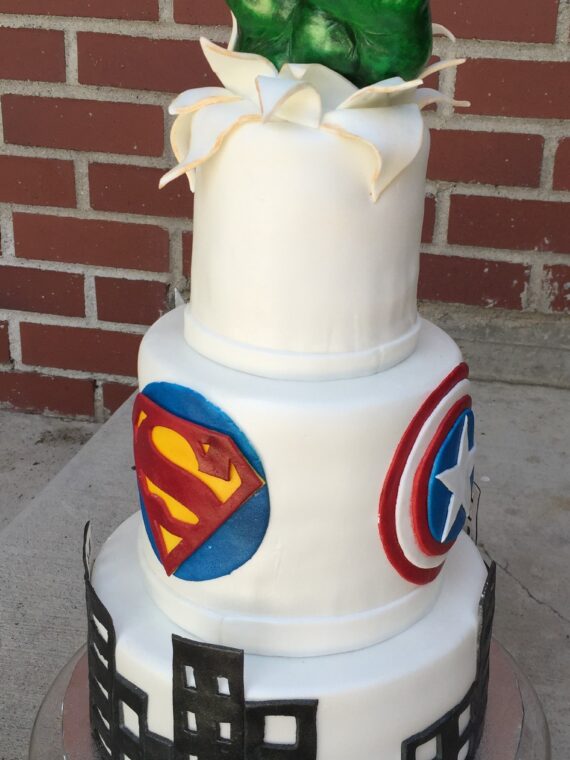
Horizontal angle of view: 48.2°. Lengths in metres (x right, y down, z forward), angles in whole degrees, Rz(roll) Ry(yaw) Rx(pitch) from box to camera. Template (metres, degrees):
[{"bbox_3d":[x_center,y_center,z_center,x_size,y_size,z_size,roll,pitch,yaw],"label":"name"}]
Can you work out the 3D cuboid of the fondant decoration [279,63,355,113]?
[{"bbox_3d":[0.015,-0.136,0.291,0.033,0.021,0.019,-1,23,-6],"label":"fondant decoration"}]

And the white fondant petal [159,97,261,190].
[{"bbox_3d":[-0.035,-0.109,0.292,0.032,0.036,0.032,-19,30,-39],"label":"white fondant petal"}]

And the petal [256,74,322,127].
[{"bbox_3d":[0.003,-0.123,0.277,0.026,0.021,0.019,5,23,8],"label":"petal"}]

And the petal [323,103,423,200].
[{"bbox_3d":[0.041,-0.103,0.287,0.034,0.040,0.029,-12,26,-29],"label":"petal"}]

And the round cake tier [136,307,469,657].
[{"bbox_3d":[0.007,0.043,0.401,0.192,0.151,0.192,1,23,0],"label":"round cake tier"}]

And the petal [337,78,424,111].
[{"bbox_3d":[0.046,-0.136,0.302,0.036,0.015,0.022,15,26,29],"label":"petal"}]

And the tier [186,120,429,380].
[{"bbox_3d":[0.010,-0.080,0.349,0.132,0.116,0.132,1,23,0],"label":"tier"}]

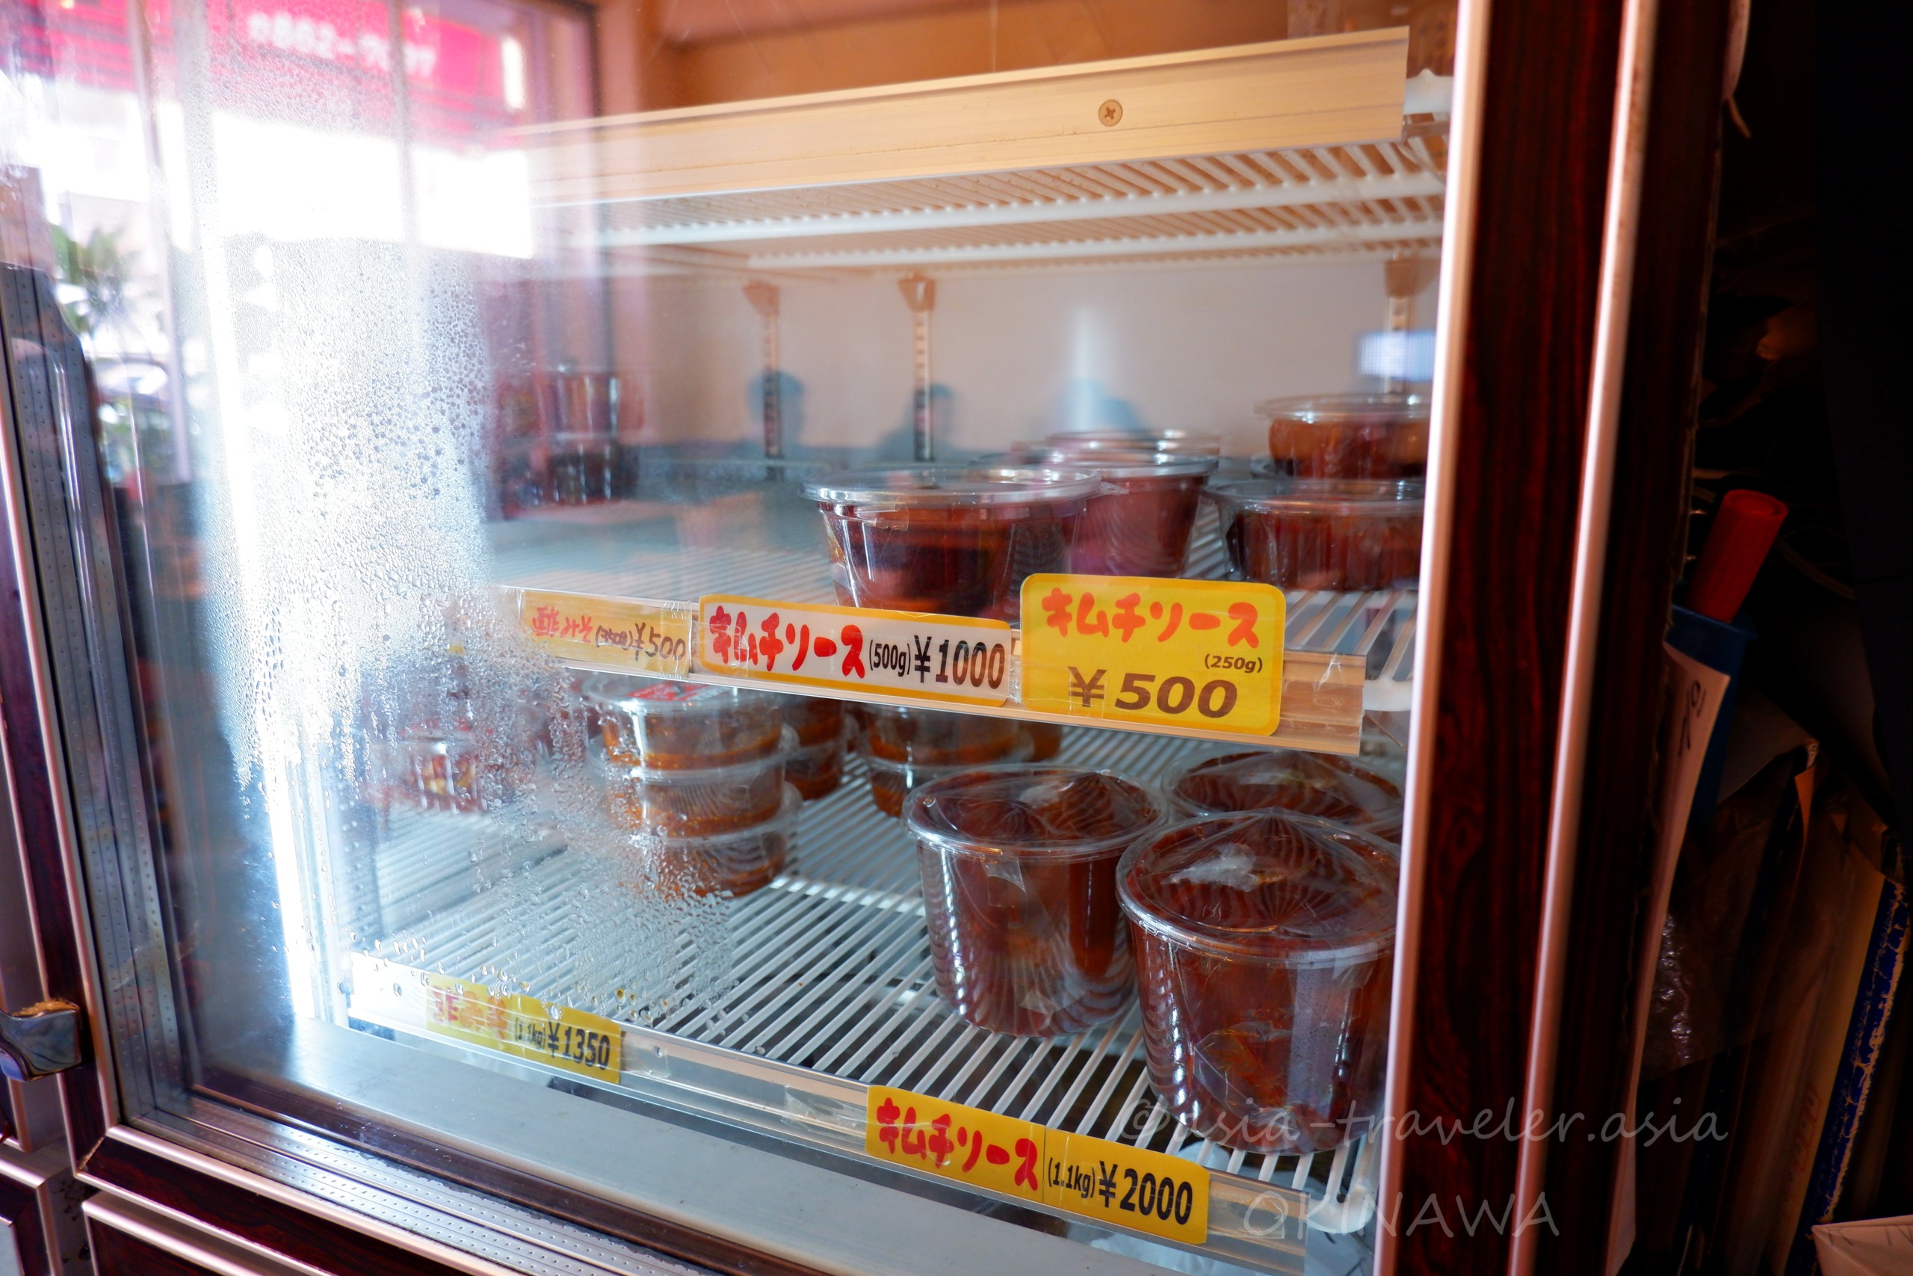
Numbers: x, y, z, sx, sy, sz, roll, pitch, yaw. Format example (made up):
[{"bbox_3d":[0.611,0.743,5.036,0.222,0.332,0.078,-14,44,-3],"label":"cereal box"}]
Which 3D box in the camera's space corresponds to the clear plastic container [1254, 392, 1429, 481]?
[{"bbox_3d":[0.247,-0.126,0.743,0.131,0.040,0.131,5,12,24],"label":"clear plastic container"}]

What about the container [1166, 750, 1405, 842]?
[{"bbox_3d":[0.173,0.124,0.650,0.131,0.104,0.131,5,12,24],"label":"container"}]

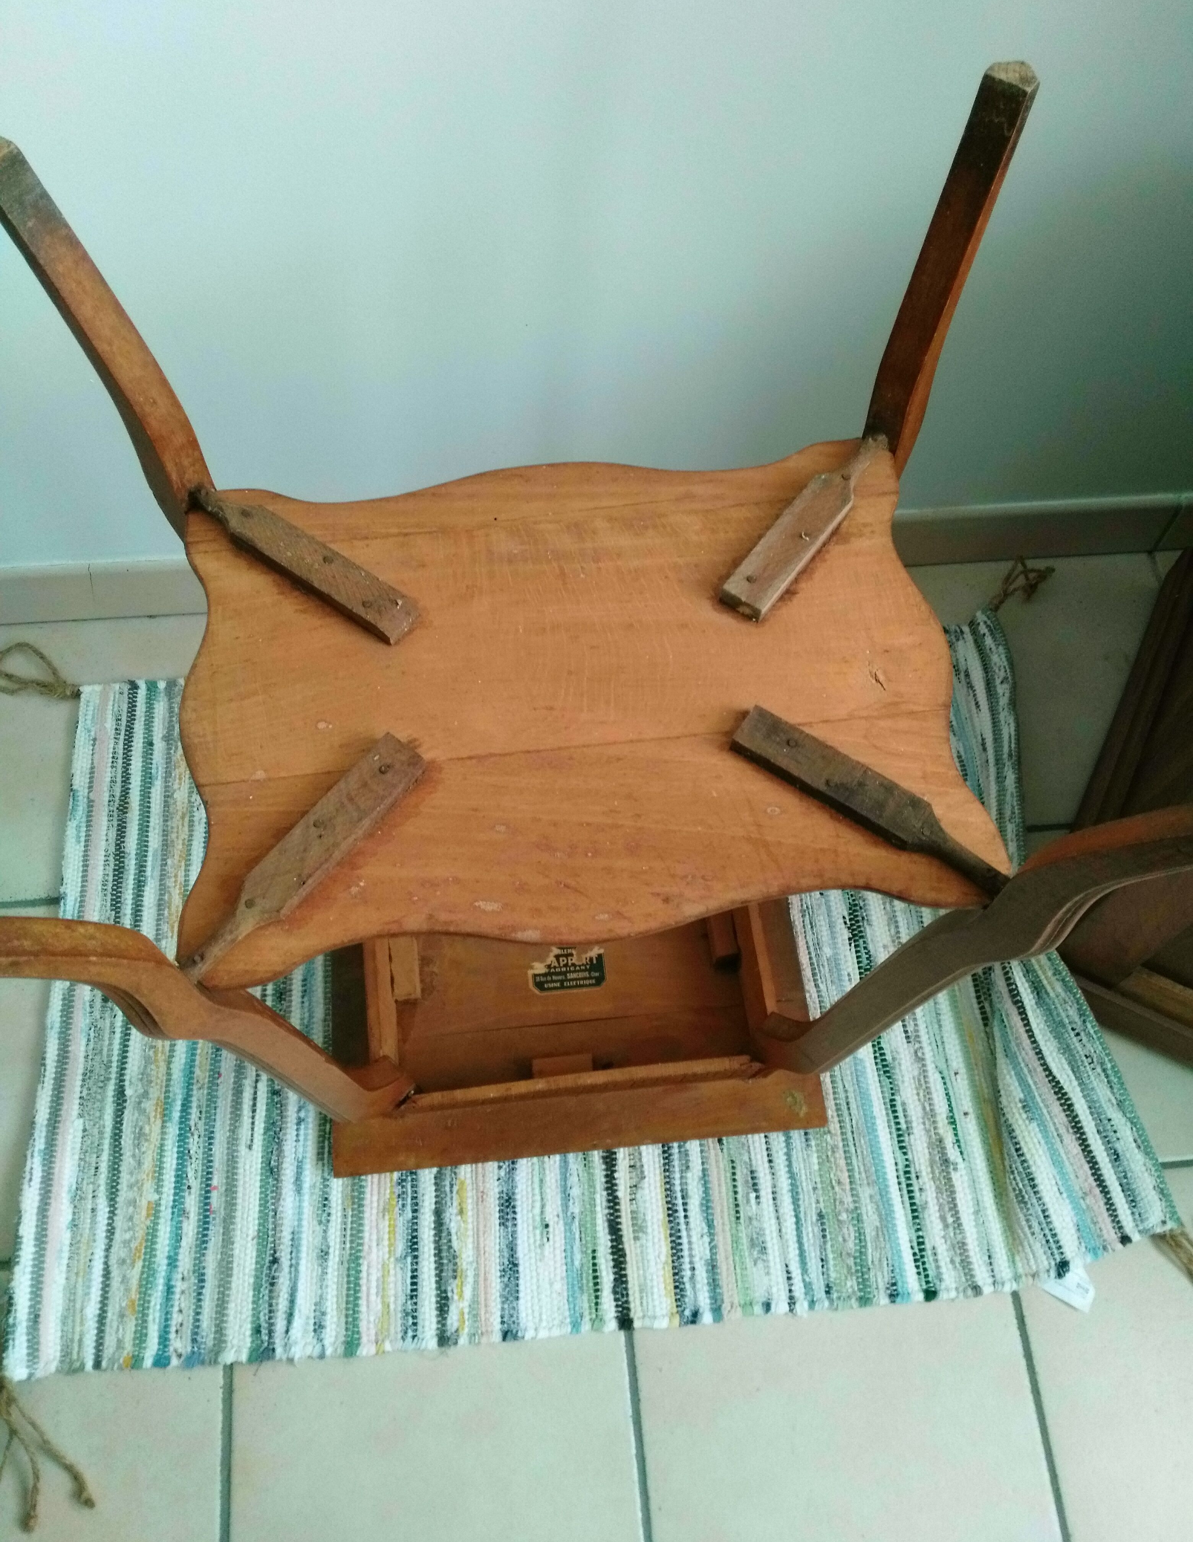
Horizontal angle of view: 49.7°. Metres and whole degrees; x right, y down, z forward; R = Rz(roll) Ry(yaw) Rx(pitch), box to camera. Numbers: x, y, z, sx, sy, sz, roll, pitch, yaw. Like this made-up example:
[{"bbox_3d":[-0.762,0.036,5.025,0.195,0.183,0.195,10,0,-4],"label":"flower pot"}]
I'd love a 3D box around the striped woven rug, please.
[{"bbox_3d":[-0.017,0.147,1.098,0.900,0.028,0.610,-4,63,-2],"label":"striped woven rug"}]

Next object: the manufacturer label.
[{"bbox_3d":[-0.025,0.162,1.081,0.065,0.002,0.045,-7,63,-4],"label":"manufacturer label"}]

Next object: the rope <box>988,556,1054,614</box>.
[{"bbox_3d":[0.417,-0.185,1.274,0.088,0.022,0.049,-35,68,-17],"label":"rope"}]

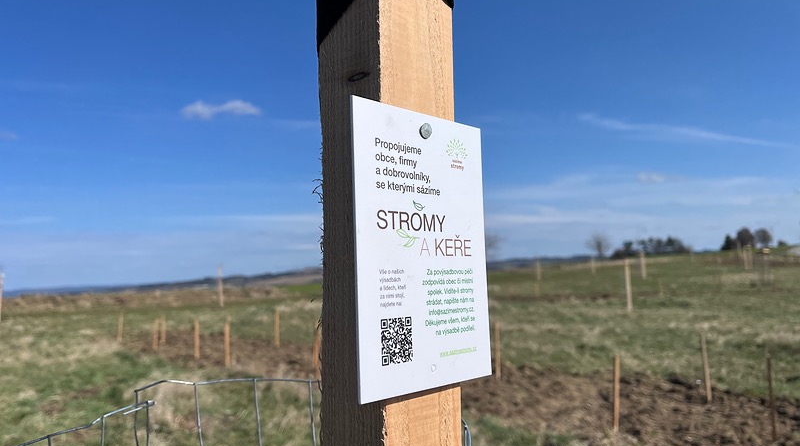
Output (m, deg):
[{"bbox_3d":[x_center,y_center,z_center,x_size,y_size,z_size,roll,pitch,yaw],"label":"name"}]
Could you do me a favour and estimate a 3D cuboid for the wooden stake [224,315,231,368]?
[{"bbox_3d":[-2.626,1.838,9.232,0.063,0.812,0.063,1,-5,-16],"label":"wooden stake"}]

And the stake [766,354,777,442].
[{"bbox_3d":[2.957,1.387,4.777,0.036,0.682,0.036,-4,-5,31],"label":"stake"}]

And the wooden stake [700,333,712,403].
[{"bbox_3d":[3.095,1.460,6.078,0.043,0.719,0.043,-6,-5,26],"label":"wooden stake"}]

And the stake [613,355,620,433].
[{"bbox_3d":[1.869,1.475,5.176,0.042,0.660,0.042,1,-5,20],"label":"stake"}]

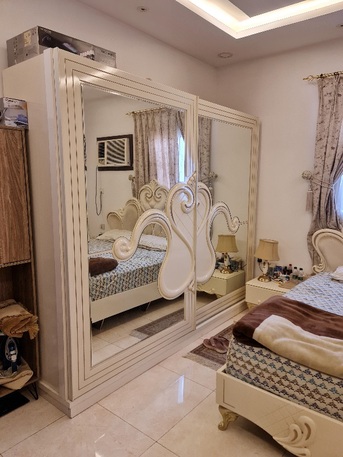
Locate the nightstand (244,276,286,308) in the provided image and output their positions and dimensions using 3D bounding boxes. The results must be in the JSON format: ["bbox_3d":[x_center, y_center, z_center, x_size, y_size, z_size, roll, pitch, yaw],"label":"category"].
[{"bbox_3d":[1.195,0.789,3.658,0.610,0.365,0.440,6,10,37],"label":"nightstand"}]

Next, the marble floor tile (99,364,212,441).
[{"bbox_3d":[-0.117,1.170,2.304,0.595,0.012,0.600,7,11,39],"label":"marble floor tile"}]

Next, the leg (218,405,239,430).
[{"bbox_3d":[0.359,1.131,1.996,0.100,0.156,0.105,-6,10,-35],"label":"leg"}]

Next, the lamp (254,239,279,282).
[{"bbox_3d":[1.072,0.361,3.719,0.280,0.460,0.280,7,11,39],"label":"lamp"}]

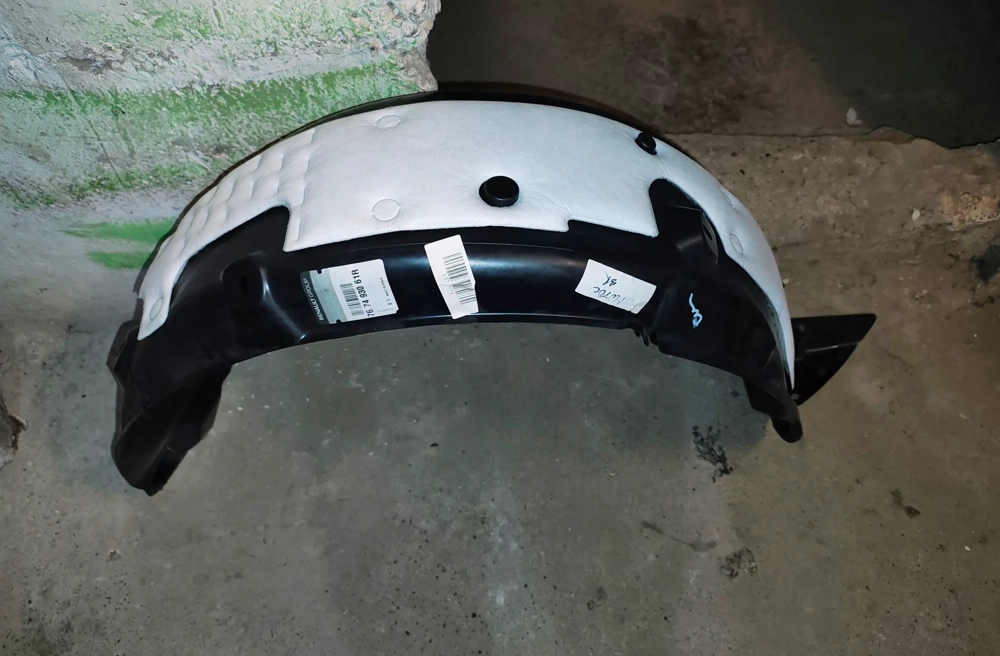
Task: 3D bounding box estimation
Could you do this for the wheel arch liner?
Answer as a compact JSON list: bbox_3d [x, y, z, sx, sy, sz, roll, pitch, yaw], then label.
[{"bbox_3d":[0.002,-0.032,0.742,0.855,0.345,0.250,-3,56,-2],"label":"wheel arch liner"}]

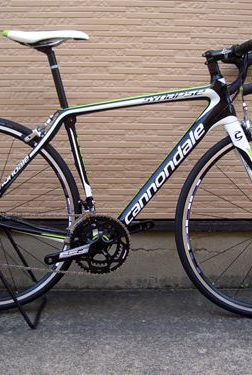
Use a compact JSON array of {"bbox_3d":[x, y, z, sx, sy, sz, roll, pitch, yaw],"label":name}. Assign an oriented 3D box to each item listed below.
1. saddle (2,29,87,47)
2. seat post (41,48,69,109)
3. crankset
[{"bbox_3d":[-0.263,-0.491,1.658,0.283,0.060,0.140,1,6,1],"label":"saddle"},{"bbox_3d":[-0.232,-0.362,1.672,0.046,0.210,0.034,-12,6,2],"label":"seat post"},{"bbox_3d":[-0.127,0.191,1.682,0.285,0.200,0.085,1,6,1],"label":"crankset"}]

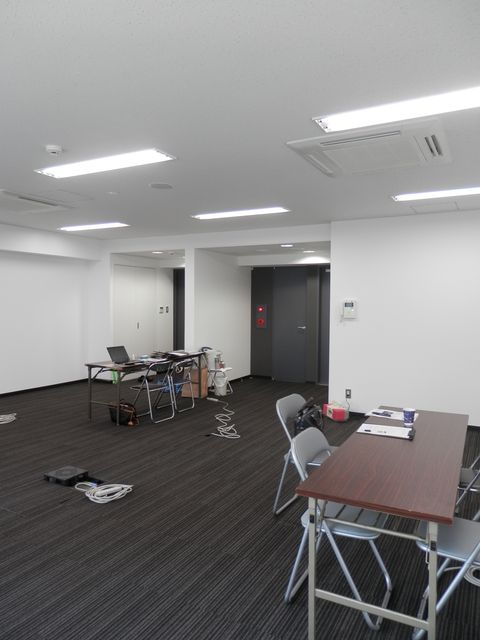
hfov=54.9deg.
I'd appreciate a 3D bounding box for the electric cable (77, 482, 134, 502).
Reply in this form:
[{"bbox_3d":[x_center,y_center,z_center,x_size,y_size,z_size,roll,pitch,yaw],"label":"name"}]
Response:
[{"bbox_3d":[-1.050,1.306,3.540,0.410,0.060,0.300,0,3,-3],"label":"electric cable"}]

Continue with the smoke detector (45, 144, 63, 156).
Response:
[{"bbox_3d":[-1.278,-1.157,3.174,0.105,0.050,0.105,2,3,28],"label":"smoke detector"}]

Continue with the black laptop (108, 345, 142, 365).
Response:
[{"bbox_3d":[-1.426,0.437,5.676,0.280,0.200,0.285,2,3,37],"label":"black laptop"}]

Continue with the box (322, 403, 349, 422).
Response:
[{"bbox_3d":[1.226,1.172,5.893,0.200,0.150,0.310,0,3,-14],"label":"box"}]

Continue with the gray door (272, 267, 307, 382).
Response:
[{"bbox_3d":[0.915,0.078,8.488,0.680,2.100,0.060,2,3,28],"label":"gray door"}]

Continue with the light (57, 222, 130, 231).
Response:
[{"bbox_3d":[-2.141,-1.347,6.732,1.240,0.050,0.235,2,3,28],"label":"light"}]

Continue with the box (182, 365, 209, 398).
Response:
[{"bbox_3d":[-0.672,0.944,7.102,0.340,0.470,0.230,2,3,28],"label":"box"}]

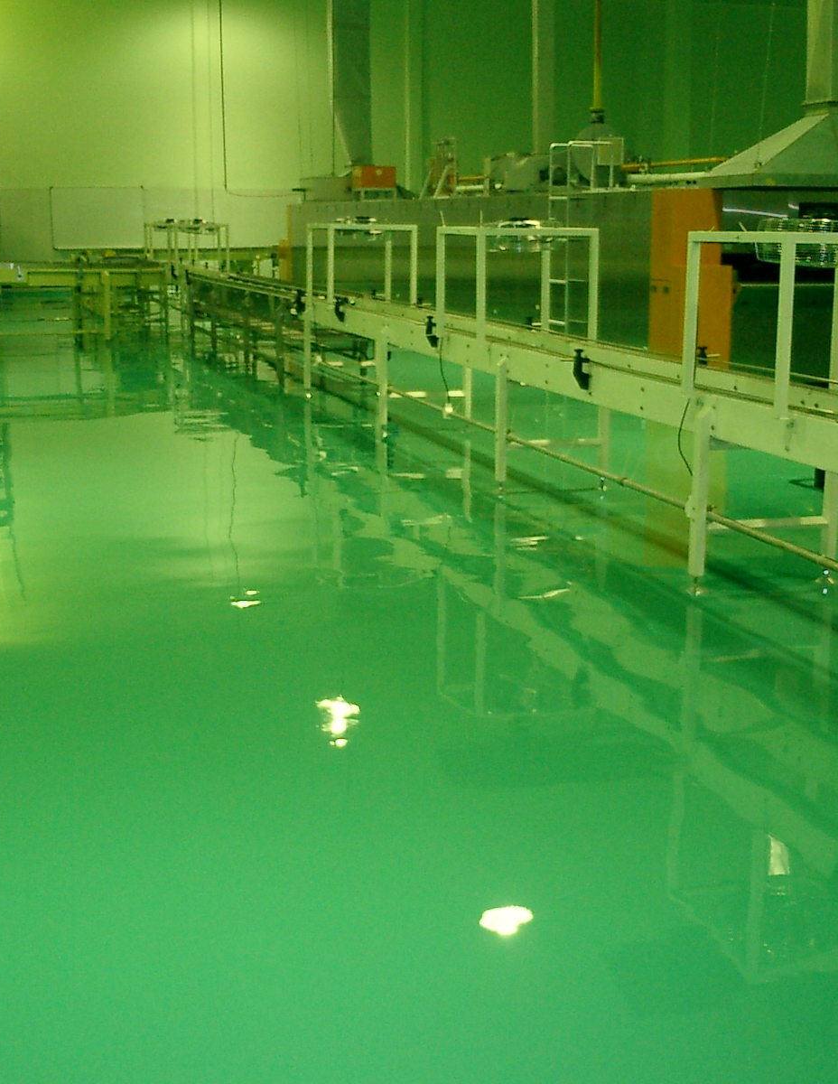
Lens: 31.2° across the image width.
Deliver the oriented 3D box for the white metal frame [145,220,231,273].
[{"bbox_3d":[-3.201,-4.045,20.485,0.639,0.660,3.607,-3,12,-16],"label":"white metal frame"}]

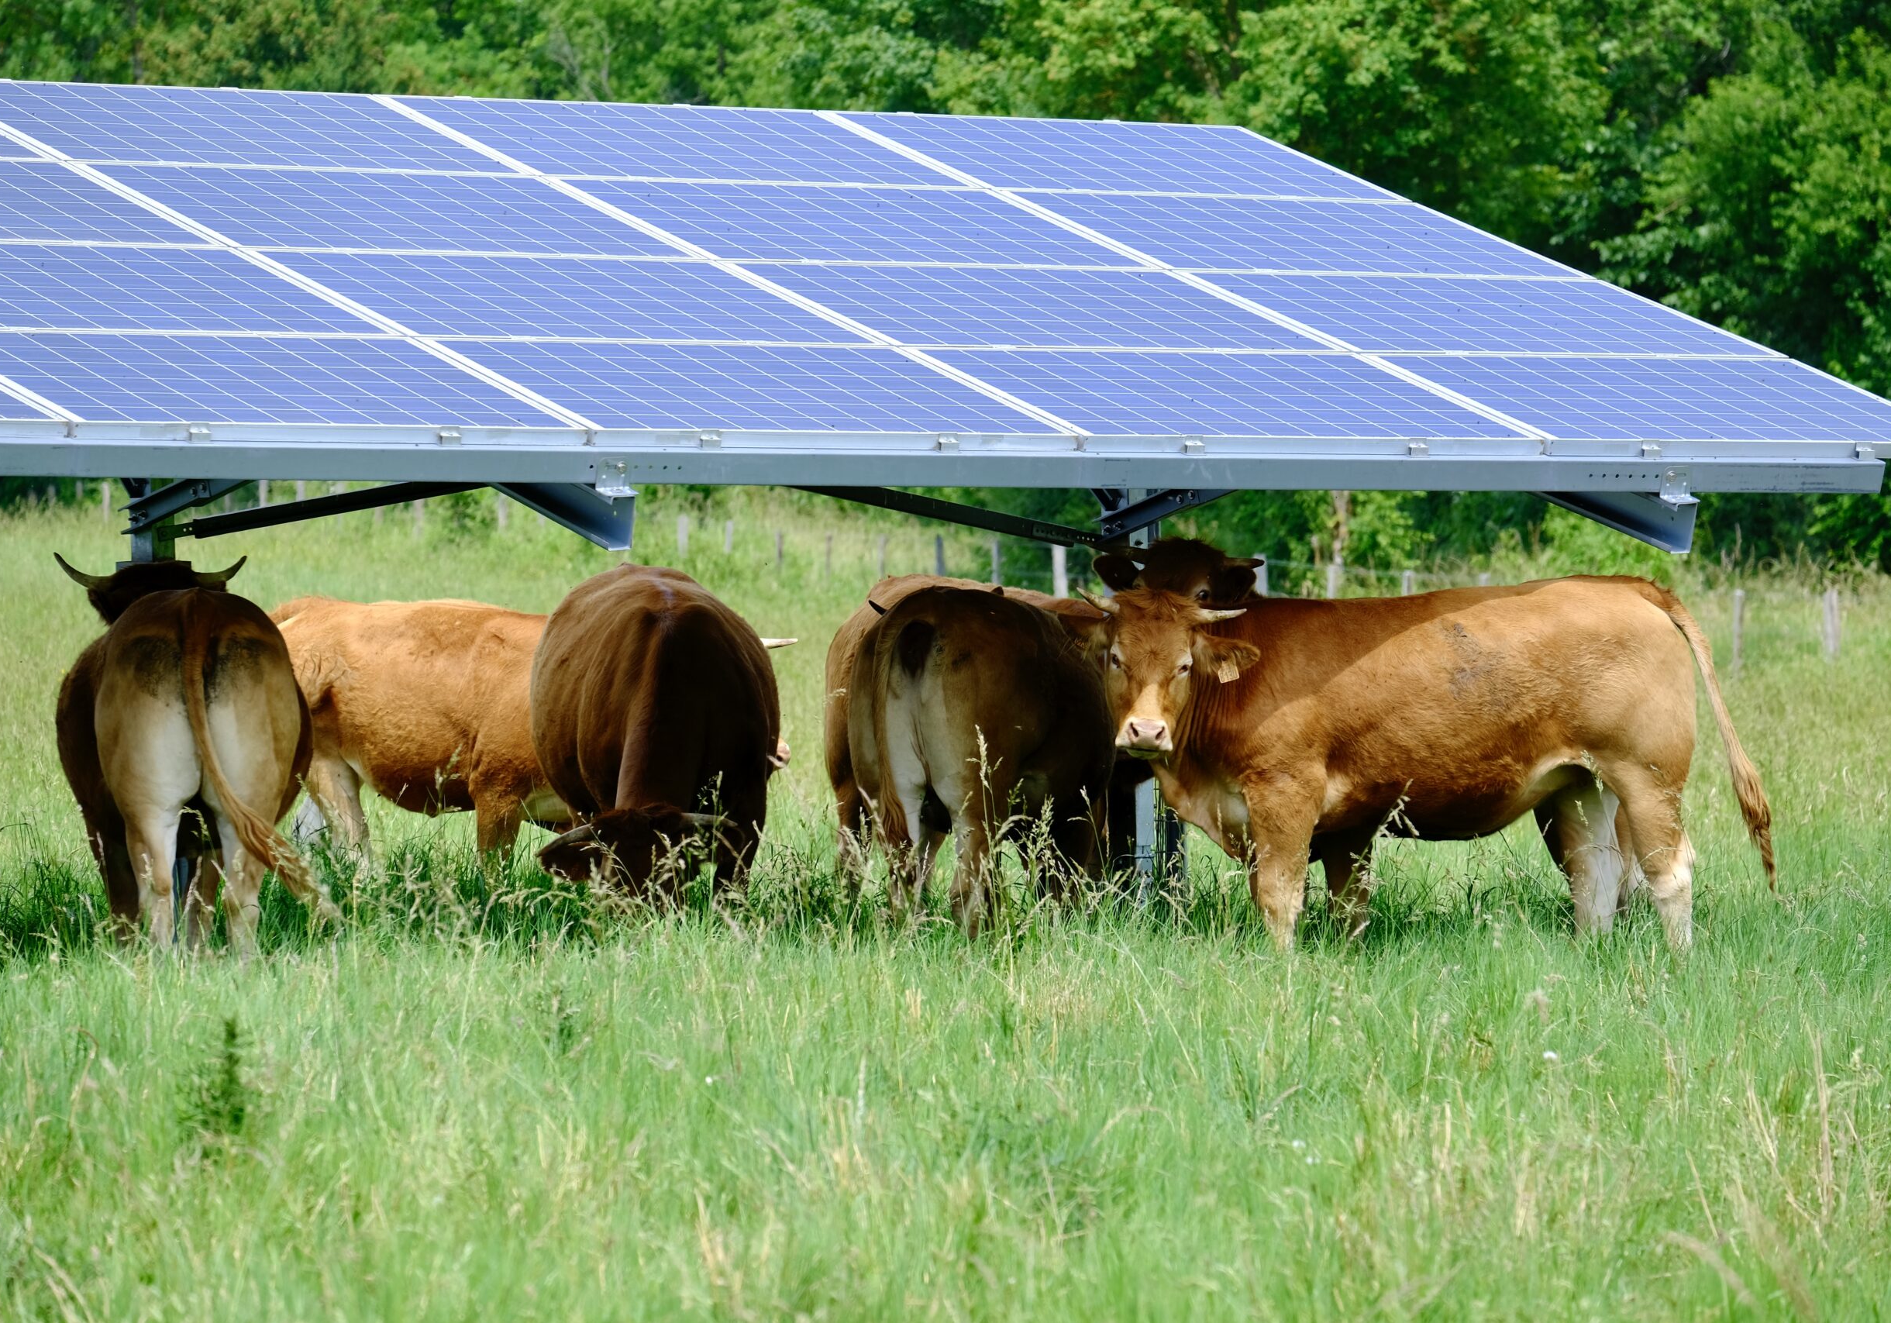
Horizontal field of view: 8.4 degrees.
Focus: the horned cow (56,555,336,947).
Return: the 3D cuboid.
[{"bbox_3d":[-2.226,0.306,37.289,0.750,1.250,1.950,0,1,-7],"label":"horned cow"}]

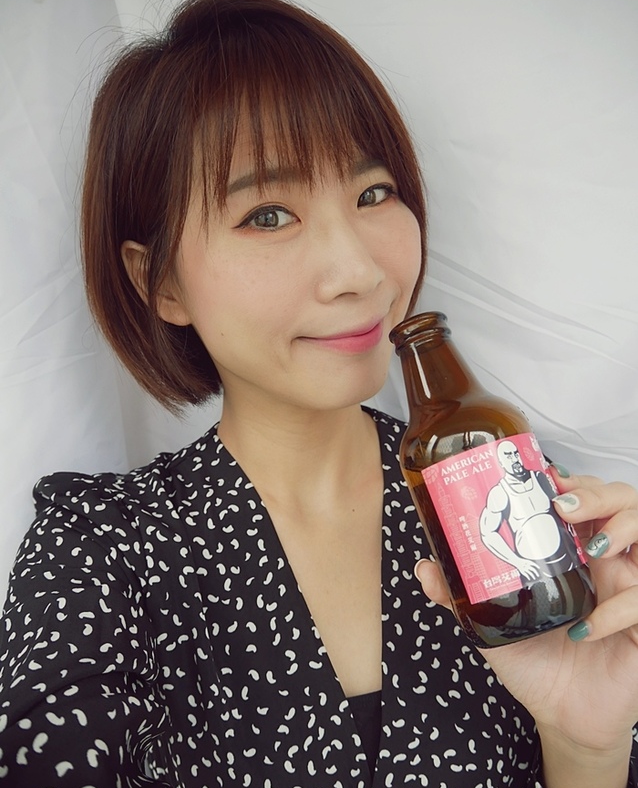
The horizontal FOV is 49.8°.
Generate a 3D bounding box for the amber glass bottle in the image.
[{"bbox_3d":[0.075,0.036,0.334,0.066,0.157,0.066,-19,-16,1],"label":"amber glass bottle"}]

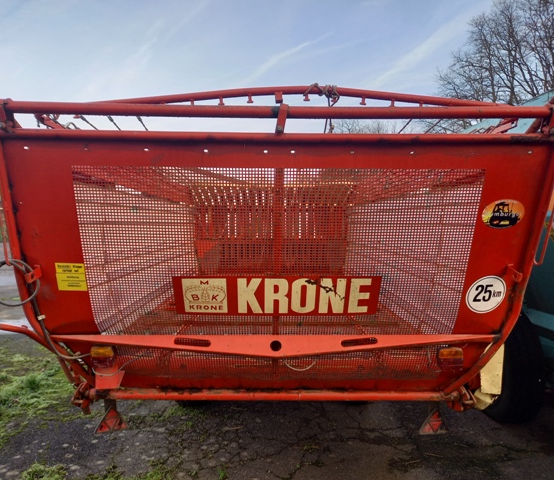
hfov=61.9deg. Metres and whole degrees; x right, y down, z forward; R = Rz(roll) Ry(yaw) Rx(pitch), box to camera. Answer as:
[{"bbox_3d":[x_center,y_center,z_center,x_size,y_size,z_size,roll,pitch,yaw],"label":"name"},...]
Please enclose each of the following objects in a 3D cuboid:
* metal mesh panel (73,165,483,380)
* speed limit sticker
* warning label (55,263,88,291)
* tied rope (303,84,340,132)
[{"bbox_3d":[0.021,0.240,2.199,1.745,1.200,0.080,0,27,-2],"label":"metal mesh panel"},{"bbox_3d":[1.000,0.261,2.213,0.200,0.200,0.005,0,23,-6],"label":"speed limit sticker"},{"bbox_3d":[-0.948,0.171,2.132,0.133,0.141,0.005,0,24,2],"label":"warning label"},{"bbox_3d":[0.212,-0.617,2.200,0.172,0.255,0.080,0,2,-2],"label":"tied rope"}]

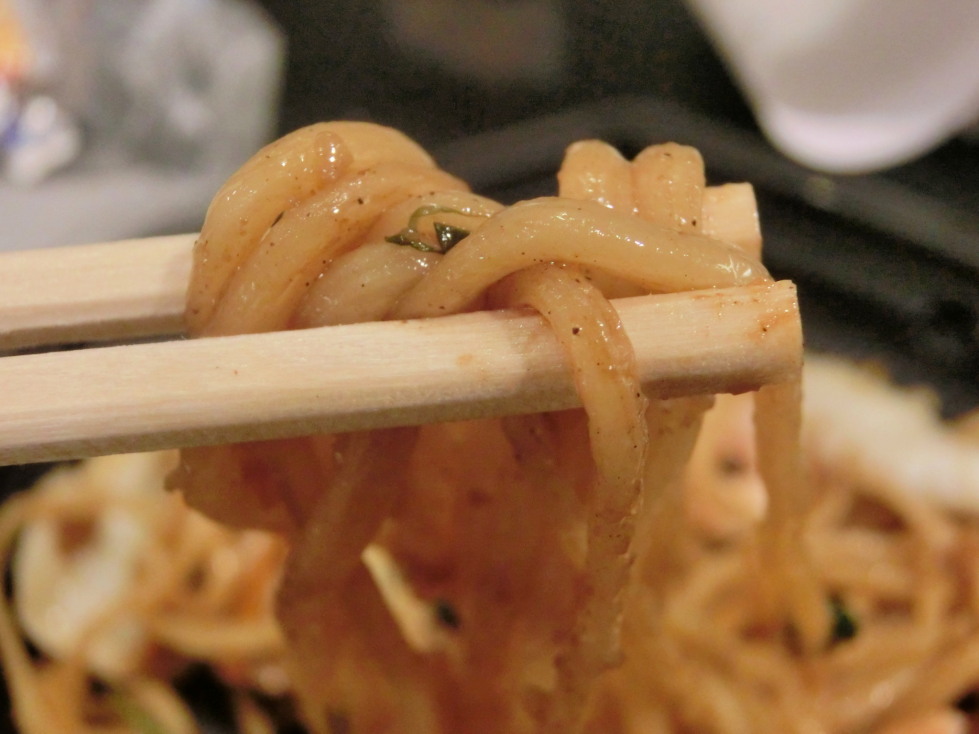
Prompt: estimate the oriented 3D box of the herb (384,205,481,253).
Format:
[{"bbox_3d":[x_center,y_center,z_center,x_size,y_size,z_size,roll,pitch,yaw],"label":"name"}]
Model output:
[{"bbox_3d":[-0.004,-0.009,0.068,0.006,0.002,0.003,0,26,0],"label":"herb"}]

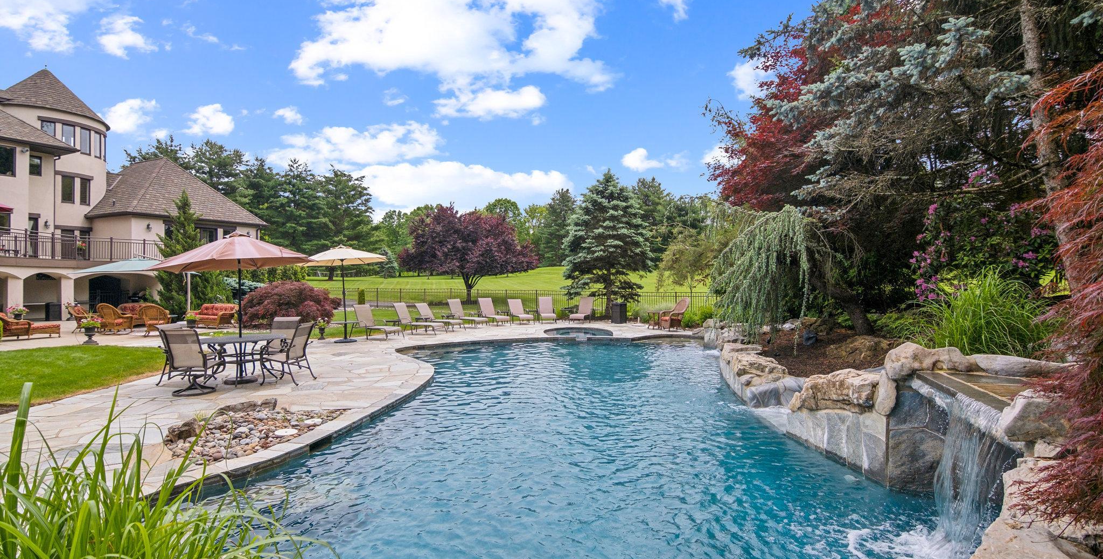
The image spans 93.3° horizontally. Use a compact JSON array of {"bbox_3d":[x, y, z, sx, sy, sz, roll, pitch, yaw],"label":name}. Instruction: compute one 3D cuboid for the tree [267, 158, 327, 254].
[{"bbox_3d":[-35.083,-8.282,72.000,8.600,16.800,8.200,0,0,0],"label":"tree"}]

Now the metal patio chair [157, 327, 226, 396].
[{"bbox_3d":[-5.430,1.231,7.932,0.640,0.990,0.710,0,0,-8],"label":"metal patio chair"}]

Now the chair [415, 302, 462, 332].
[{"bbox_3d":[-3.825,1.300,18.028,1.768,0.920,0.700,0,0,30],"label":"chair"}]

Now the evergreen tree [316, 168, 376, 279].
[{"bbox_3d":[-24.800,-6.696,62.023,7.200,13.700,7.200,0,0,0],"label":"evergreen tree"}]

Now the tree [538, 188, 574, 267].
[{"bbox_3d":[1.200,-8.036,80.020,6.500,12.100,6.500,0,0,0],"label":"tree"}]

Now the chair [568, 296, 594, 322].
[{"bbox_3d":[1.250,1.261,21.402,0.680,1.020,1.600,0,0,21],"label":"chair"}]

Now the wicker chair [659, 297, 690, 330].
[{"bbox_3d":[4.260,1.209,17.902,0.850,1.100,0.680,0,0,-16],"label":"wicker chair"}]

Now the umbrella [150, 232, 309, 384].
[{"bbox_3d":[-5.383,0.465,8.999,2.500,2.560,2.500,0,0,0],"label":"umbrella"}]

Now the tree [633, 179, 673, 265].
[{"bbox_3d":[15.164,-8.585,78.000,7.200,13.560,7.000,0,0,0],"label":"tree"}]

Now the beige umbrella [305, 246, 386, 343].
[{"bbox_3d":[-5.826,0.424,14.599,2.420,2.660,2.420,0,0,0],"label":"beige umbrella"}]

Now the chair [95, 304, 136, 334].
[{"bbox_3d":[-14.050,1.258,16.748,0.760,1.000,0.860,0,0,5],"label":"chair"}]

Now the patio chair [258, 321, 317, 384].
[{"bbox_3d":[-4.420,1.239,8.772,0.700,0.980,0.620,0,0,0],"label":"patio chair"}]

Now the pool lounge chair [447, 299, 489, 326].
[{"bbox_3d":[-3.125,1.261,19.601,1.579,1.003,0.700,0,0,35],"label":"pool lounge chair"}]

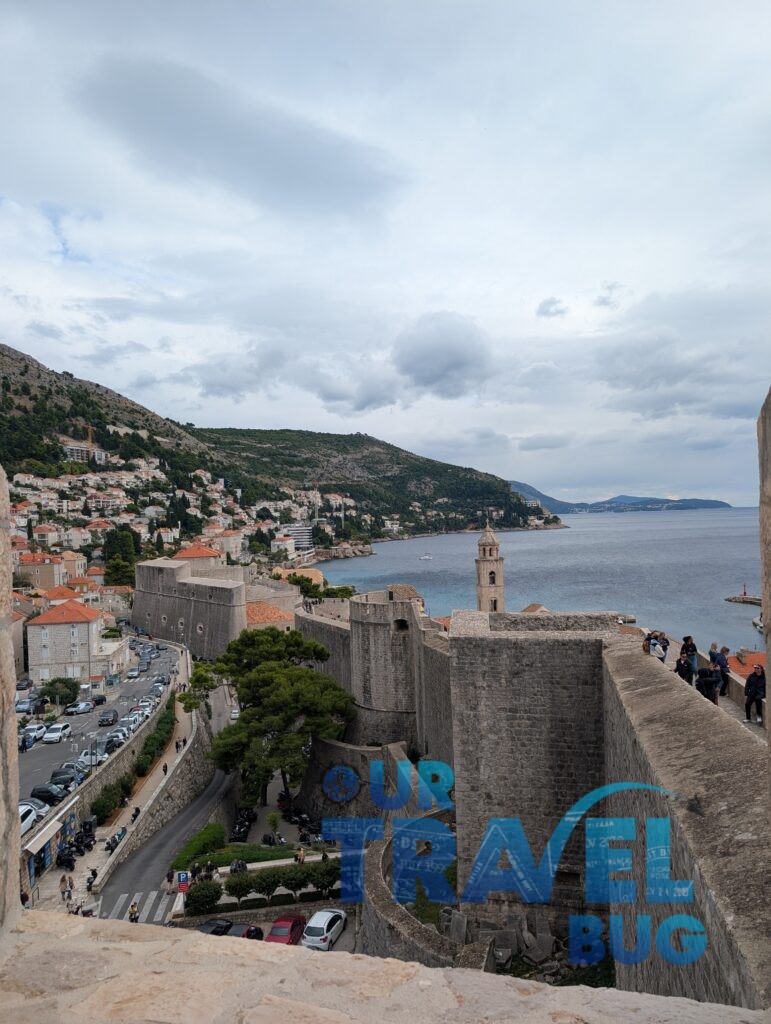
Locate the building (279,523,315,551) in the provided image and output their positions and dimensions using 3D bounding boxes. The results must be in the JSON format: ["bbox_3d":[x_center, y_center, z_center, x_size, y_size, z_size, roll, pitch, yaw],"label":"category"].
[{"bbox_3d":[-104.585,29.712,845.000,38.000,33.000,25.000,-1,0,-27],"label":"building"}]

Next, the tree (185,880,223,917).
[{"bbox_3d":[-12.671,26.908,49.500,2.450,2.350,2.450,-1,0,0],"label":"tree"}]

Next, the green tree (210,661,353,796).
[{"bbox_3d":[-11.432,24.647,78.200,14.600,14.800,13.500,-2,0,0],"label":"green tree"}]

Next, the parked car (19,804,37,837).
[{"bbox_3d":[-29.450,24.870,56.200,1.800,1.550,4.250,-1,0,-3],"label":"parked car"}]

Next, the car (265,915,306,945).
[{"bbox_3d":[-6.173,26.009,44.338,1.700,1.400,4.100,-1,0,9],"label":"car"}]

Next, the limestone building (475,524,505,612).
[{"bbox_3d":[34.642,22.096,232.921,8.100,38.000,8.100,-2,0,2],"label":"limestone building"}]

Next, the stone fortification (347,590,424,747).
[{"bbox_3d":[0.153,23.839,109.000,11.300,23.500,11.000,-1,0,6],"label":"stone fortification"}]

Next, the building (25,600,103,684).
[{"bbox_3d":[-55.400,21.950,123.700,10.100,13.000,11.000,-1,0,-12],"label":"building"}]

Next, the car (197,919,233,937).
[{"bbox_3d":[-10.618,25.684,42.555,1.760,1.440,4.150,-1,0,10],"label":"car"}]

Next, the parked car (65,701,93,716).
[{"bbox_3d":[-44.831,29.106,104.403,1.760,1.470,4.200,-2,0,33],"label":"parked car"}]

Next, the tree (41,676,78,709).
[{"bbox_3d":[-46.238,25.712,101.000,5.000,4.600,4.900,-1,0,0],"label":"tree"}]

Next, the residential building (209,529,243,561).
[{"bbox_3d":[-118.896,24.599,530.000,16.000,22.000,18.000,-1,0,41],"label":"residential building"}]

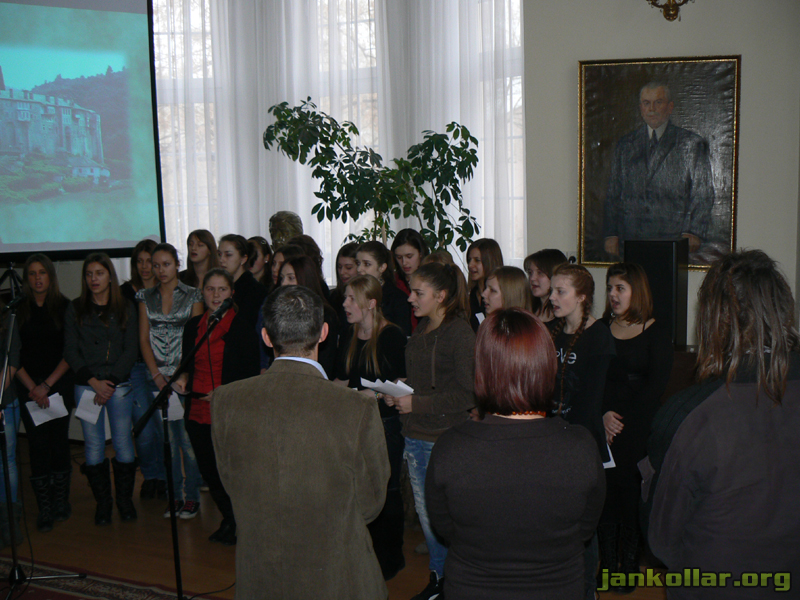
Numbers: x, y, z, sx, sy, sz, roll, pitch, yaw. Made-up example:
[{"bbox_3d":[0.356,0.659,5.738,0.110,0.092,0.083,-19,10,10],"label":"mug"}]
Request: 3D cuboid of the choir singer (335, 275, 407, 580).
[{"bbox_3d":[-0.140,0.653,4.270,0.390,1.565,0.470,-6,8,-31],"label":"choir singer"}]

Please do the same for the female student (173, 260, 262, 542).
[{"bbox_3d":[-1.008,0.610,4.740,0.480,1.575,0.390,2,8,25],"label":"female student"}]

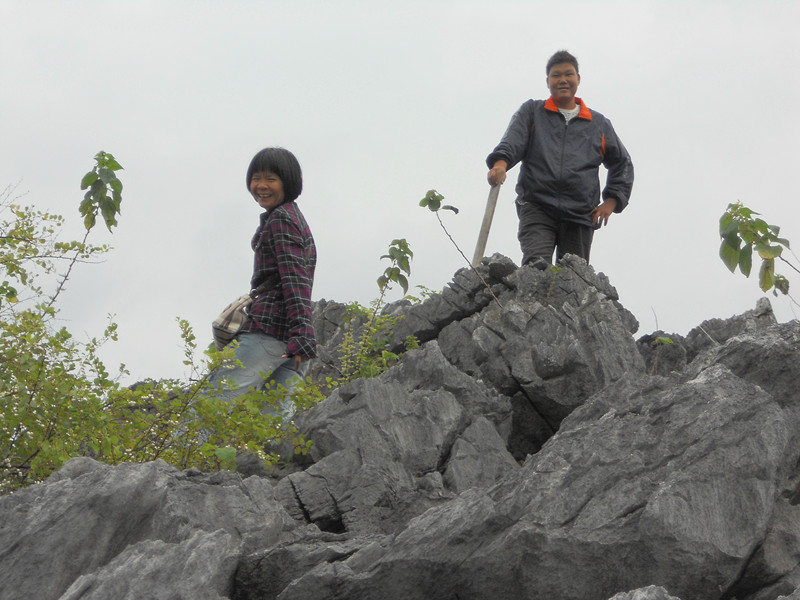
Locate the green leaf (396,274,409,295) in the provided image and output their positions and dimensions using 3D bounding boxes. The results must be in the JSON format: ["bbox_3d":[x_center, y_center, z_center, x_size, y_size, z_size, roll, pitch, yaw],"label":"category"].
[{"bbox_3d":[0.010,-0.060,8.200,0.046,0.077,0.030,0,-11,0],"label":"green leaf"}]

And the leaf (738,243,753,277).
[{"bbox_3d":[1.040,-0.122,6.400,0.042,0.102,0.030,0,-11,0],"label":"leaf"}]

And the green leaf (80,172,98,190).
[{"bbox_3d":[-1.008,-0.385,6.900,0.058,0.058,0.035,0,-11,0],"label":"green leaf"}]

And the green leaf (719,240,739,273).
[{"bbox_3d":[0.989,-0.131,6.400,0.060,0.096,0.035,0,-11,0],"label":"green leaf"}]

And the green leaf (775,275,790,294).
[{"bbox_3d":[1.151,-0.047,6.400,0.048,0.060,0.035,0,-11,0],"label":"green leaf"}]

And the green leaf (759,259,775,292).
[{"bbox_3d":[1.103,-0.074,6.400,0.048,0.102,0.030,0,-11,0],"label":"green leaf"}]

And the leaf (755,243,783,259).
[{"bbox_3d":[1.109,-0.149,6.400,0.084,0.048,0.045,0,-11,0],"label":"leaf"}]

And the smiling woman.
[{"bbox_3d":[-0.556,0.123,7.500,0.550,1.360,0.470,2,-11,-12],"label":"smiling woman"}]

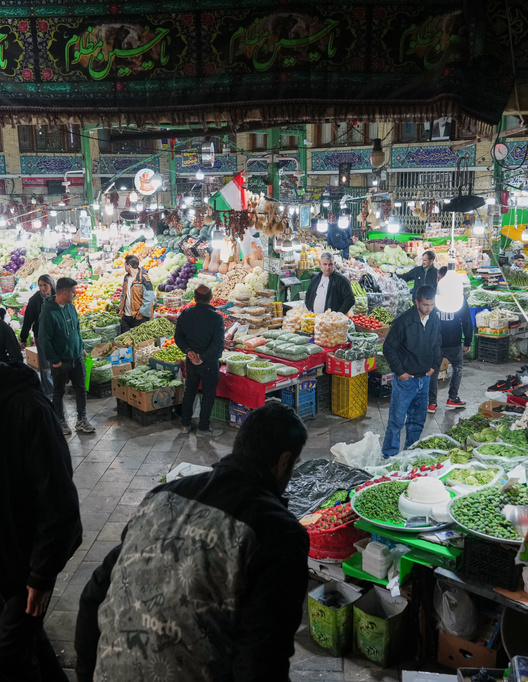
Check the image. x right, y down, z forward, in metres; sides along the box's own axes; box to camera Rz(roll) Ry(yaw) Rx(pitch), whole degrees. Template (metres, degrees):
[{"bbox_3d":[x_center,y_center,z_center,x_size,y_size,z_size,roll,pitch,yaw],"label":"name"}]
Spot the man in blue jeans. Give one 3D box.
[{"bbox_3d":[1.402,0.312,6.651,0.520,1.730,0.360,-7,14,-26],"label":"man in blue jeans"}]

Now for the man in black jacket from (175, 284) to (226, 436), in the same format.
[{"bbox_3d":[-0.700,0.208,7.548,0.530,1.670,0.360,2,12,12],"label":"man in black jacket"}]

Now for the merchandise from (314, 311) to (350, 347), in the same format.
[{"bbox_3d":[0.858,-0.142,8.726,0.420,0.370,0.400,1,13,8],"label":"merchandise"}]

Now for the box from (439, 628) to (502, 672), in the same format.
[{"bbox_3d":[1.233,1.702,3.908,0.320,0.212,0.400,8,15,35],"label":"box"}]

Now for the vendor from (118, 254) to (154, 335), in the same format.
[{"bbox_3d":[-1.766,-0.329,9.585,0.520,1.750,0.360,9,15,37],"label":"vendor"}]

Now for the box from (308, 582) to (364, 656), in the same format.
[{"bbox_3d":[0.421,1.638,4.036,0.215,0.310,0.215,-12,17,-40],"label":"box"}]

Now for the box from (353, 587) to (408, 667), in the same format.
[{"bbox_3d":[0.678,1.669,3.991,0.224,0.303,0.237,10,16,39],"label":"box"}]

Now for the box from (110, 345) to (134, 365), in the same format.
[{"bbox_3d":[-1.889,0.156,8.675,0.288,0.189,0.404,-10,15,-37],"label":"box"}]

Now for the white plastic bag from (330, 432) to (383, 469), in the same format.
[{"bbox_3d":[0.906,1.067,6.729,0.480,0.320,0.340,0,12,0],"label":"white plastic bag"}]

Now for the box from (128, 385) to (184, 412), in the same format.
[{"bbox_3d":[-1.295,0.639,8.166,0.518,0.223,0.412,-10,16,-39],"label":"box"}]

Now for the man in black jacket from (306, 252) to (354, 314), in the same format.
[{"bbox_3d":[0.848,-0.295,9.105,0.620,1.750,0.380,5,13,23],"label":"man in black jacket"}]

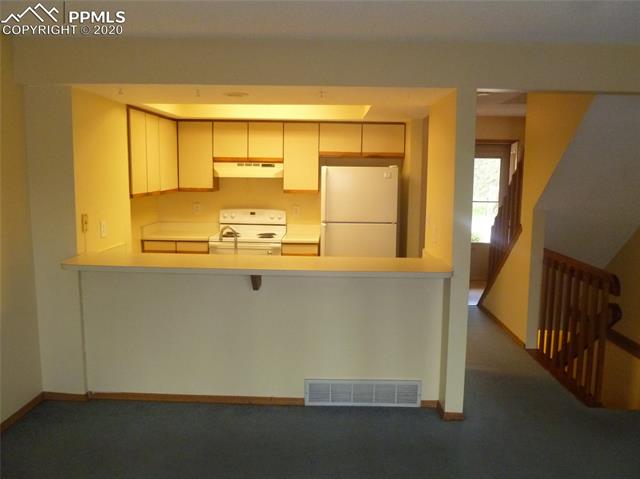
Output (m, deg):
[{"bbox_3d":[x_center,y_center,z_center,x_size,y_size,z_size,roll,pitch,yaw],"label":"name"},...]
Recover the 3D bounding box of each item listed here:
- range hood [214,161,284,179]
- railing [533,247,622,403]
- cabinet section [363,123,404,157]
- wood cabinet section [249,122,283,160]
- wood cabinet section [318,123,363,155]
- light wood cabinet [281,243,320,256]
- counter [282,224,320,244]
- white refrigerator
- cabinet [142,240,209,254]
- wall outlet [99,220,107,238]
[{"bbox_3d":[-0.767,-0.762,5.679,0.755,0.161,0.460,1,7,2],"label":"range hood"},{"bbox_3d":[2.008,0.640,4.171,0.100,0.971,1.300,1,7,2],"label":"railing"},{"bbox_3d":[0.688,-1.083,5.671,0.453,0.364,0.320,1,7,2],"label":"cabinet section"},{"bbox_3d":[-0.572,-1.068,5.713,0.383,0.432,0.320,1,7,2],"label":"wood cabinet section"},{"bbox_3d":[0.231,-1.089,5.685,0.462,0.365,0.320,1,7,2],"label":"wood cabinet section"},{"bbox_3d":[-0.190,0.457,5.741,0.394,0.879,0.615,1,7,2],"label":"light wood cabinet"},{"bbox_3d":[-0.185,-0.048,5.665,0.404,0.142,0.635,1,7,2],"label":"counter"},{"bbox_3d":[0.397,0.073,5.547,0.755,1.685,0.710,1,8,2],"label":"white refrigerator"},{"bbox_3d":[-1.491,0.437,5.723,0.702,0.872,0.627,1,8,2],"label":"cabinet"},{"bbox_3d":[-1.621,-0.071,3.869,0.010,0.116,0.074,1,8,2],"label":"wall outlet"}]

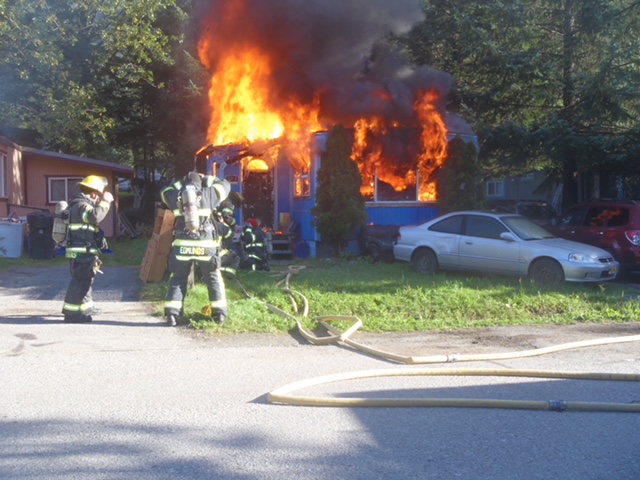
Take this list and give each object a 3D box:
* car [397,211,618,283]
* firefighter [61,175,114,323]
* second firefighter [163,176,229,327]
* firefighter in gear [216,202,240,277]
[{"bbox_3d":[3.654,0.113,14.309,4.450,1.370,1.700,3,5,41],"label":"car"},{"bbox_3d":[-2.895,0.110,8.750,0.680,1.830,0.600,-1,4,-12],"label":"firefighter"},{"bbox_3d":[-1.480,0.110,8.350,0.830,1.820,0.620,0,3,2],"label":"second firefighter"},{"bbox_3d":[-1.620,0.000,11.800,0.750,1.380,0.650,1,3,9],"label":"firefighter in gear"}]

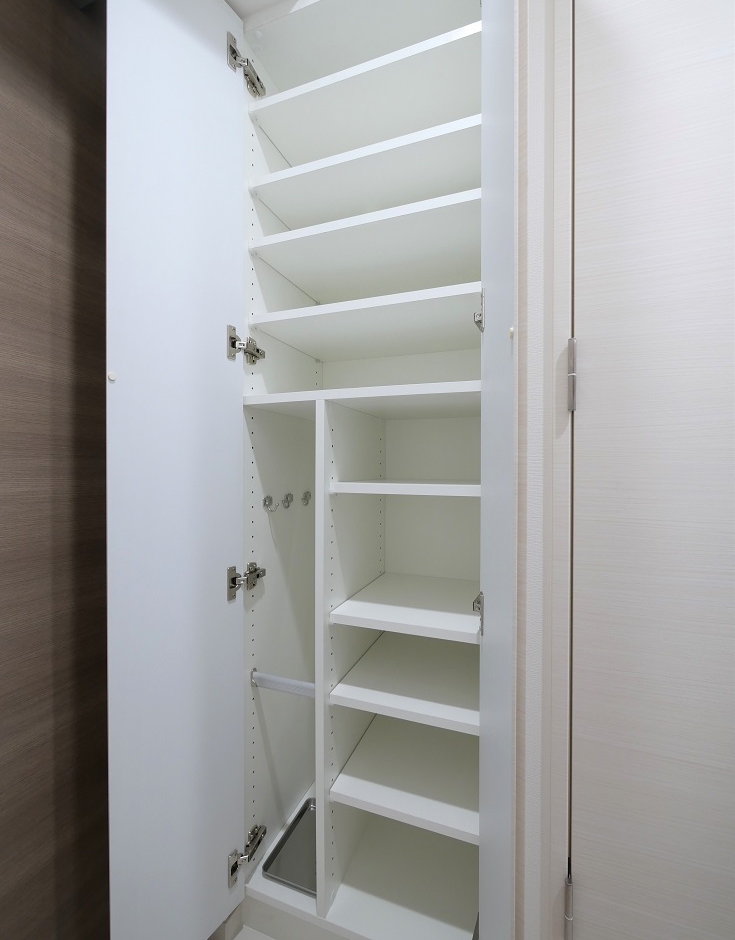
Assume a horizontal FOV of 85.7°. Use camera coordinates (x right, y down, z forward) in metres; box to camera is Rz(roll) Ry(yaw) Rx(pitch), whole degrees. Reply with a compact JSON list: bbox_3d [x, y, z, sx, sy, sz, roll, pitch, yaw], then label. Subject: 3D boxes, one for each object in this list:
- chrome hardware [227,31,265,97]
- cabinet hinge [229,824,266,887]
[{"bbox_3d":[-0.249,-0.844,0.826,0.030,0.067,0.094,0,0,26],"label":"chrome hardware"},{"bbox_3d":[-0.252,0.804,0.838,0.030,0.067,0.094,0,0,26],"label":"cabinet hinge"}]

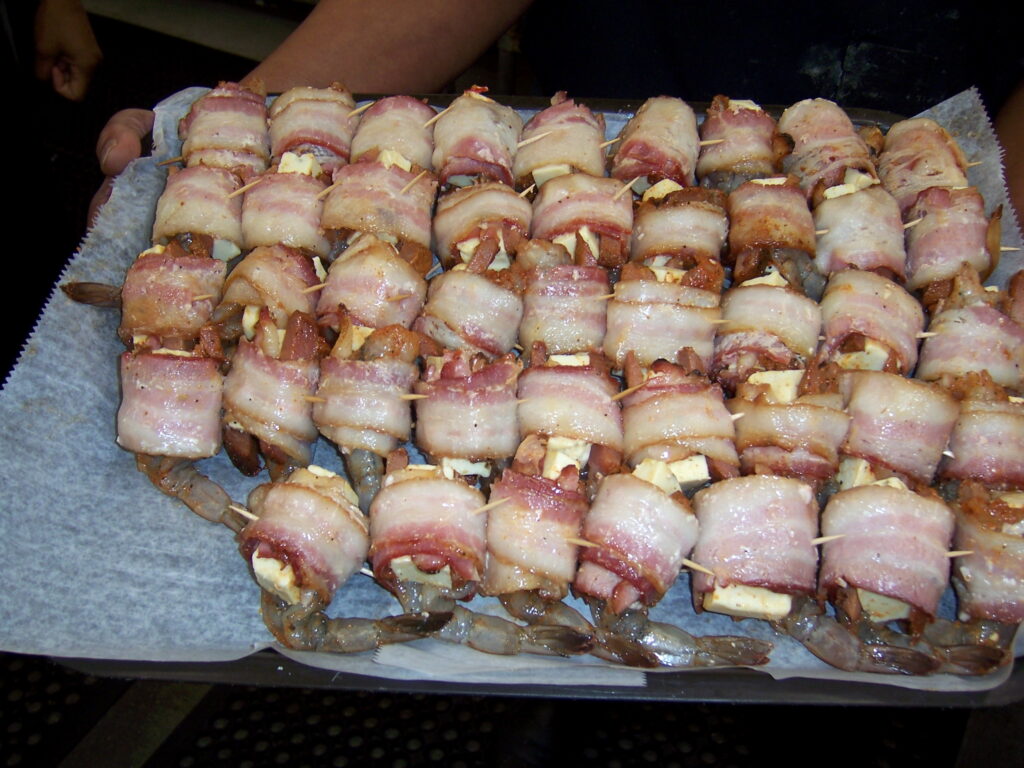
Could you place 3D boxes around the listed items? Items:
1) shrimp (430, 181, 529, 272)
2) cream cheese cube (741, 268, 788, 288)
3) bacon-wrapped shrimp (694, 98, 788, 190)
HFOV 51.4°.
[{"bbox_3d":[-0.016,-0.076,0.560,0.050,0.040,0.043,1,64,-1],"label":"shrimp"},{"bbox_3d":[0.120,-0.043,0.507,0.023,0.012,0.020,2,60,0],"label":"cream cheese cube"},{"bbox_3d":[0.121,-0.125,0.564,0.043,0.035,0.043,-3,60,-2],"label":"bacon-wrapped shrimp"}]

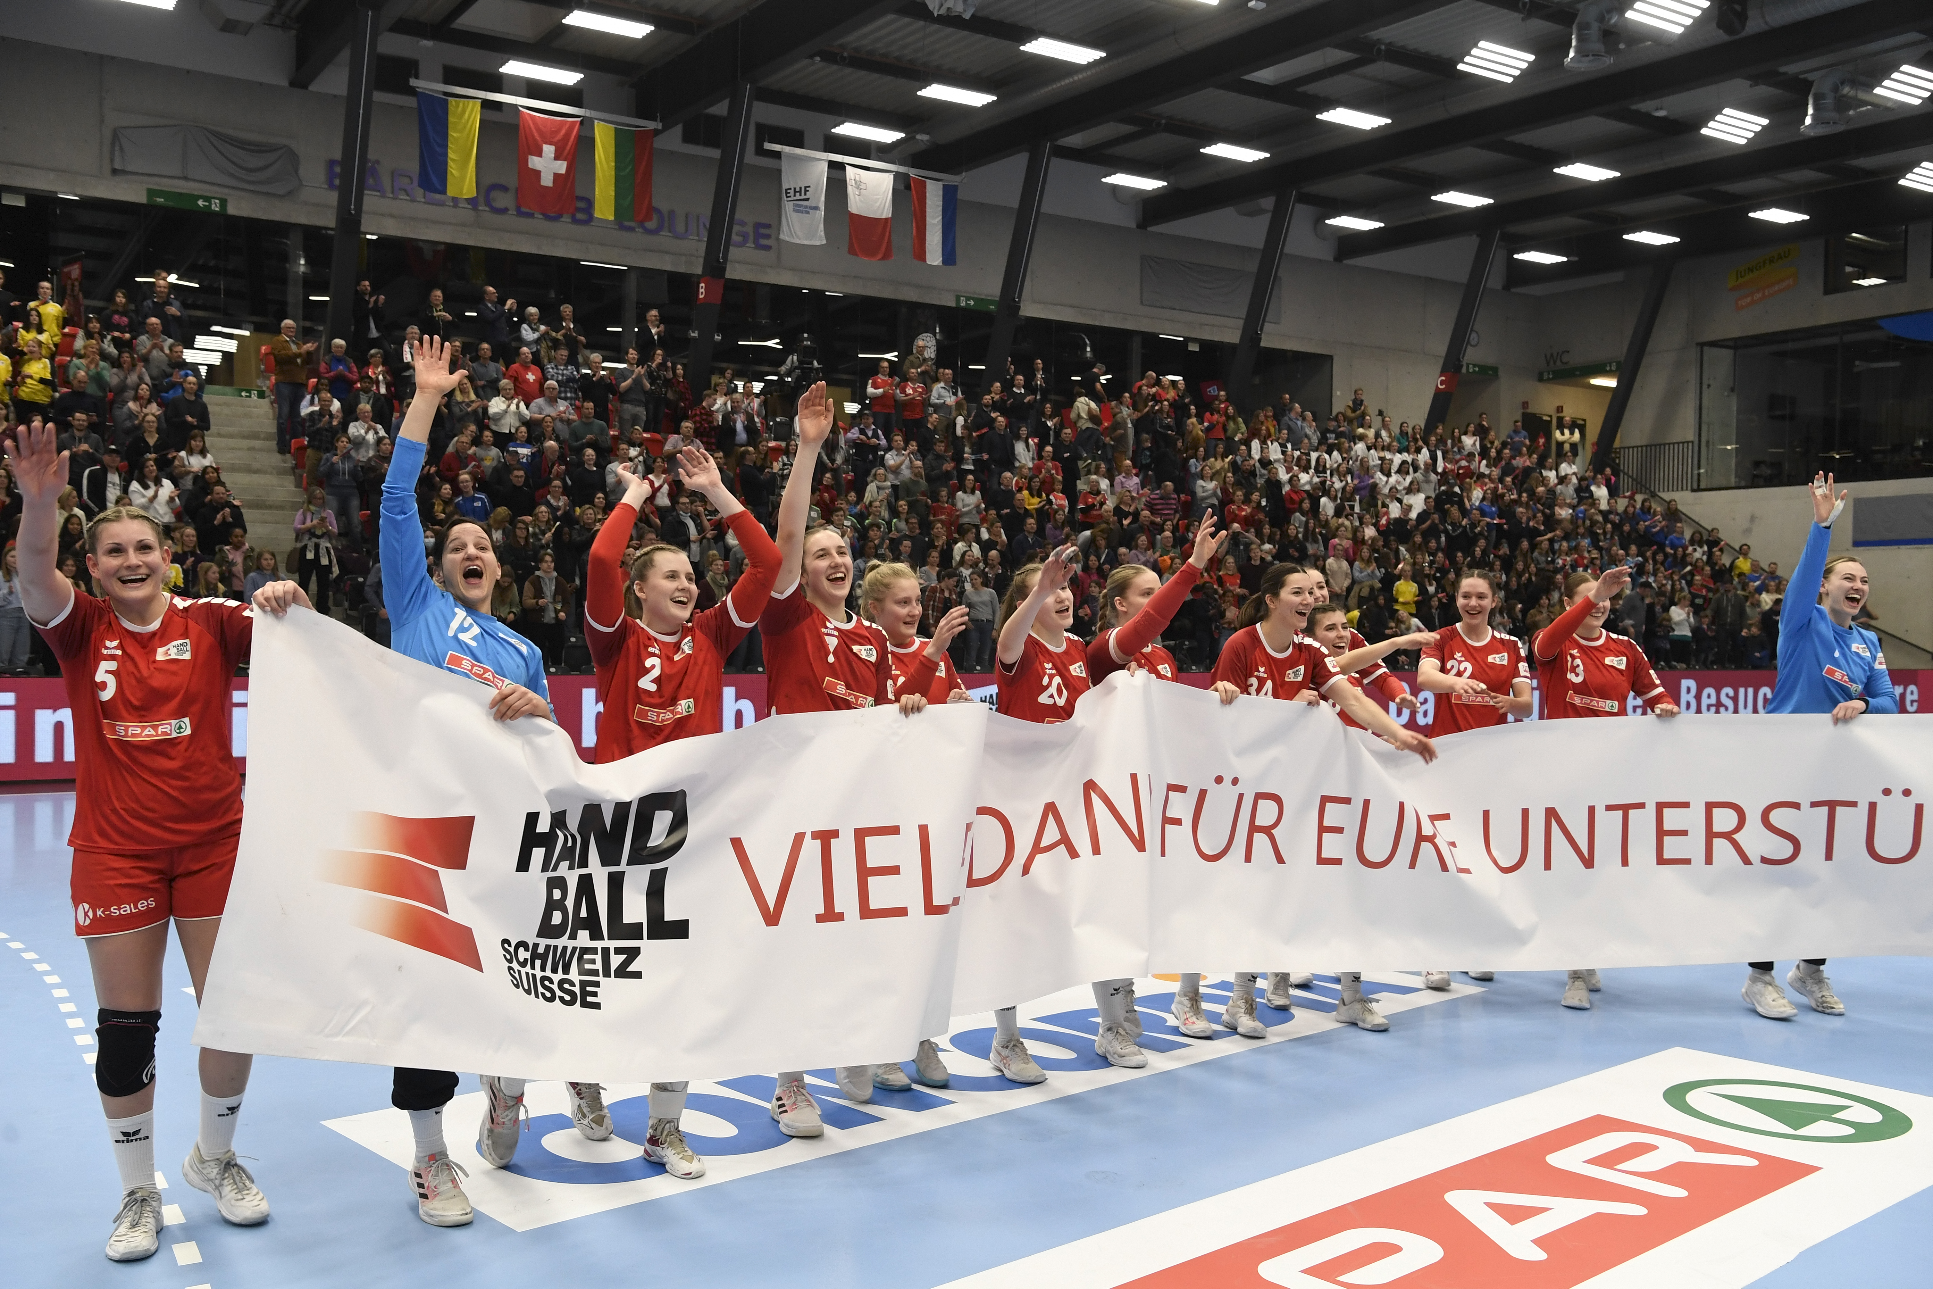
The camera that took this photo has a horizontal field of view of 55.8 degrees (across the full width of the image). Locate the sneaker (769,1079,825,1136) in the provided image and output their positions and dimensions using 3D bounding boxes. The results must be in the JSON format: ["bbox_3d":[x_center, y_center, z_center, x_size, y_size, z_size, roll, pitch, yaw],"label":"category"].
[{"bbox_3d":[-0.508,1.380,5.460,0.100,0.125,0.270,0,1,-34],"label":"sneaker"}]

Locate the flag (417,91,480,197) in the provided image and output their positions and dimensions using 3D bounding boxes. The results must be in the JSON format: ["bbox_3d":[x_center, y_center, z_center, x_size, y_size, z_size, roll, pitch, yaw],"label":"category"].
[{"bbox_3d":[-7.360,-7.105,25.977,0.980,1.480,0.100,0,2,-35],"label":"flag"}]

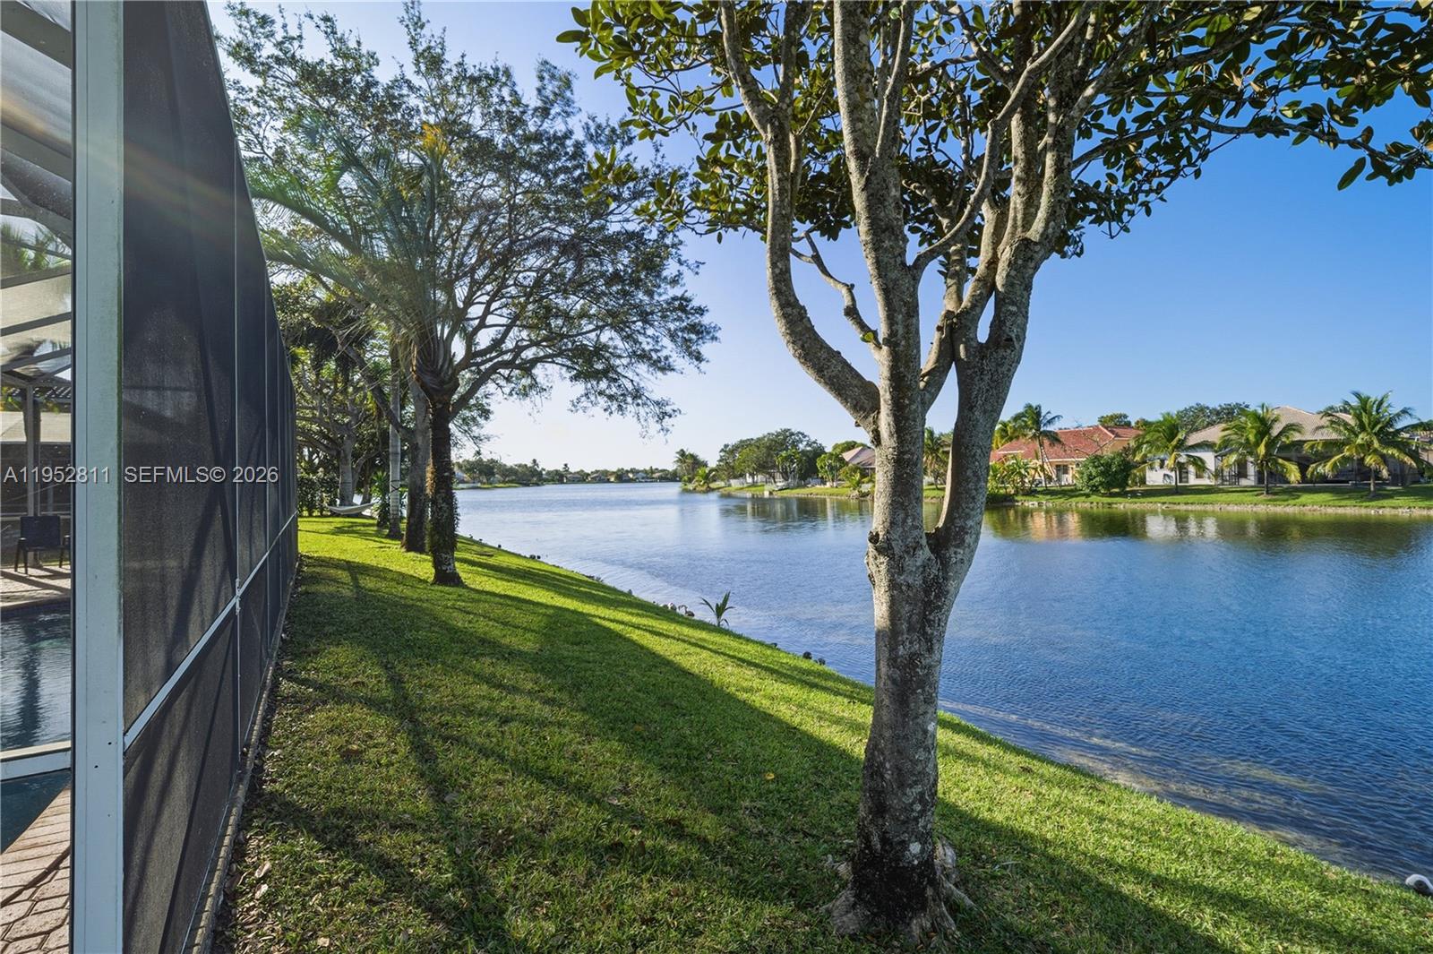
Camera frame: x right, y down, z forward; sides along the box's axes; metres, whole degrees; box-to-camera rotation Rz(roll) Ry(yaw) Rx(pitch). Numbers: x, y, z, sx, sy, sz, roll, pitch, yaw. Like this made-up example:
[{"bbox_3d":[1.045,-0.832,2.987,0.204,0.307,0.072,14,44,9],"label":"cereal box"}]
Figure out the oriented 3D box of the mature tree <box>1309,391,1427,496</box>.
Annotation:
[{"bbox_3d":[46.580,-2.340,45.500,6.050,7.560,6.050,0,0,-44],"label":"mature tree"}]

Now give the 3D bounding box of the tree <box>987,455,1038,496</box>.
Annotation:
[{"bbox_3d":[28.610,-0.220,61.500,4.440,3.780,4.440,0,0,25],"label":"tree"}]

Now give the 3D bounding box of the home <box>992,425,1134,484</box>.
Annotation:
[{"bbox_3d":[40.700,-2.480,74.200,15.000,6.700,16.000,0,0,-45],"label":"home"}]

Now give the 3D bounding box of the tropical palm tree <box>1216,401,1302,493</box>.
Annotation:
[{"bbox_3d":[41.380,-2.110,48.500,5.280,6.950,5.280,0,0,40],"label":"tropical palm tree"}]

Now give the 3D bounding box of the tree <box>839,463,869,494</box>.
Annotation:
[{"bbox_3d":[15.620,0.190,72.500,3.470,3.570,3.470,0,0,12],"label":"tree"}]

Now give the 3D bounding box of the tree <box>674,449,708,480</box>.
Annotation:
[{"bbox_3d":[-4.550,-1.820,115.000,6.240,6.670,6.240,0,0,-2],"label":"tree"}]

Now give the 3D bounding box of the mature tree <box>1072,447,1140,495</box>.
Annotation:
[{"bbox_3d":[34.440,-0.470,56.500,5.070,3.920,5.070,0,0,31],"label":"mature tree"}]

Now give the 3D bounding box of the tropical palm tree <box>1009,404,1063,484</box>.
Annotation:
[{"bbox_3d":[32.890,-3.220,65.500,5.200,8.640,5.200,0,0,27],"label":"tropical palm tree"}]

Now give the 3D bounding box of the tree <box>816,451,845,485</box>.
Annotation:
[{"bbox_3d":[15.530,-1.190,87.000,4.030,4.820,4.030,0,0,10],"label":"tree"}]

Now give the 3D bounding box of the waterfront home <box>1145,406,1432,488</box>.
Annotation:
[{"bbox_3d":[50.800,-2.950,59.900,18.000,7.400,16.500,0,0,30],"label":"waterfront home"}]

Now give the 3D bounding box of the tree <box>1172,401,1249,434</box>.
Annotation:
[{"bbox_3d":[62.190,-4.230,80.000,9.500,10.260,9.500,0,0,38],"label":"tree"}]

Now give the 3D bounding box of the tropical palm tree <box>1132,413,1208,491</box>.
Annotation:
[{"bbox_3d":[37.300,-2.020,52.300,5.250,6.530,5.250,0,0,36],"label":"tropical palm tree"}]

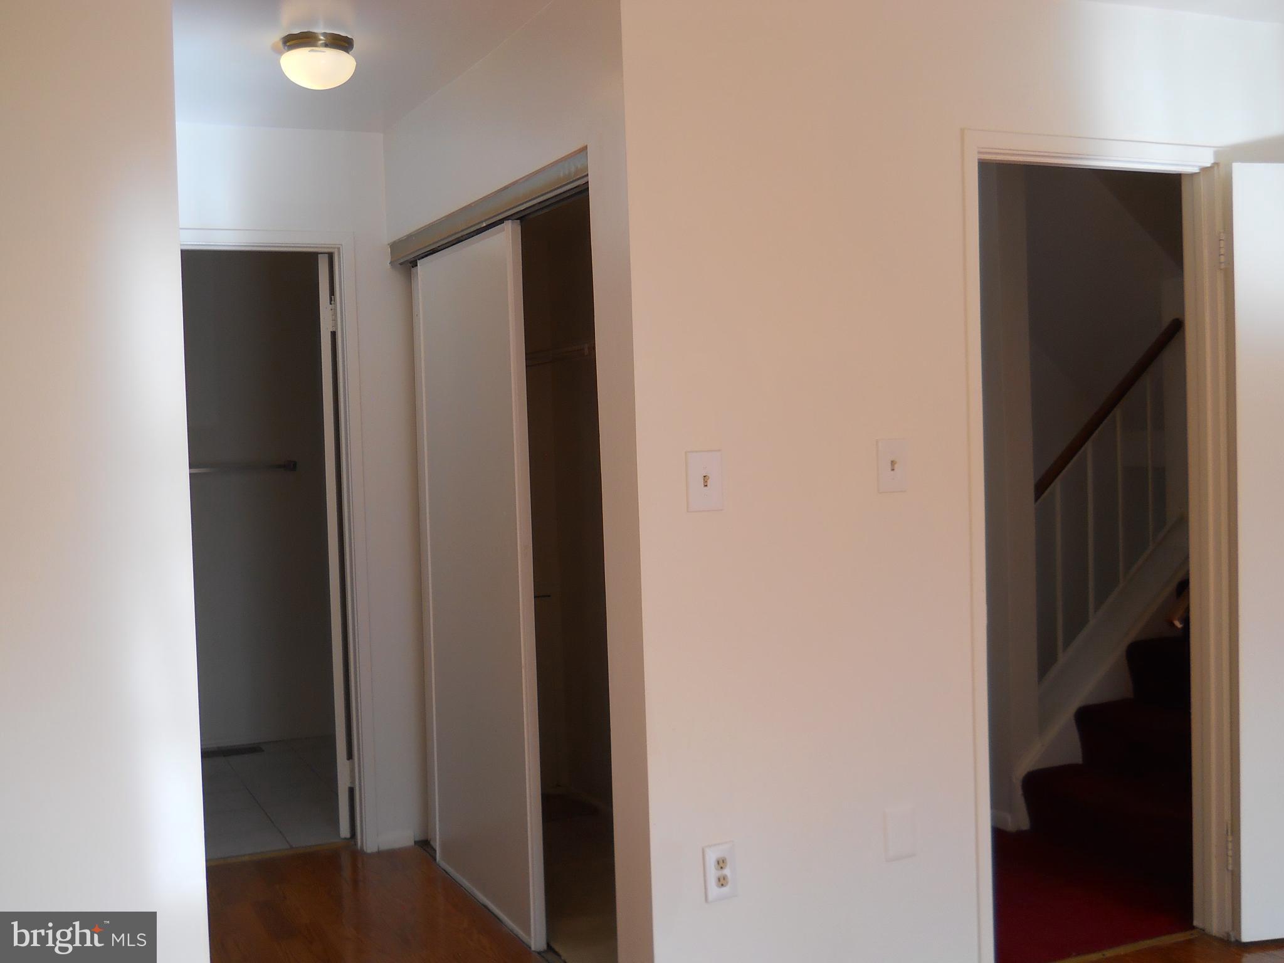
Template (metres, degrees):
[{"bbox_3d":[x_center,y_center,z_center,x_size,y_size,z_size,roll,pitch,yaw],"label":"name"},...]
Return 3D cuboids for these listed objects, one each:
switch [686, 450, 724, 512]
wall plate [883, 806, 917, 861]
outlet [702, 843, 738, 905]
[{"bbox_3d":[0.141,-0.001,3.000,0.084,0.128,0.014,-3,3,-26],"label":"switch"},{"bbox_3d":[0.614,0.834,3.253,0.084,0.123,0.007,-3,3,-26],"label":"wall plate"},{"bbox_3d":[0.176,0.867,3.043,0.077,0.124,0.008,-3,3,-26],"label":"outlet"}]

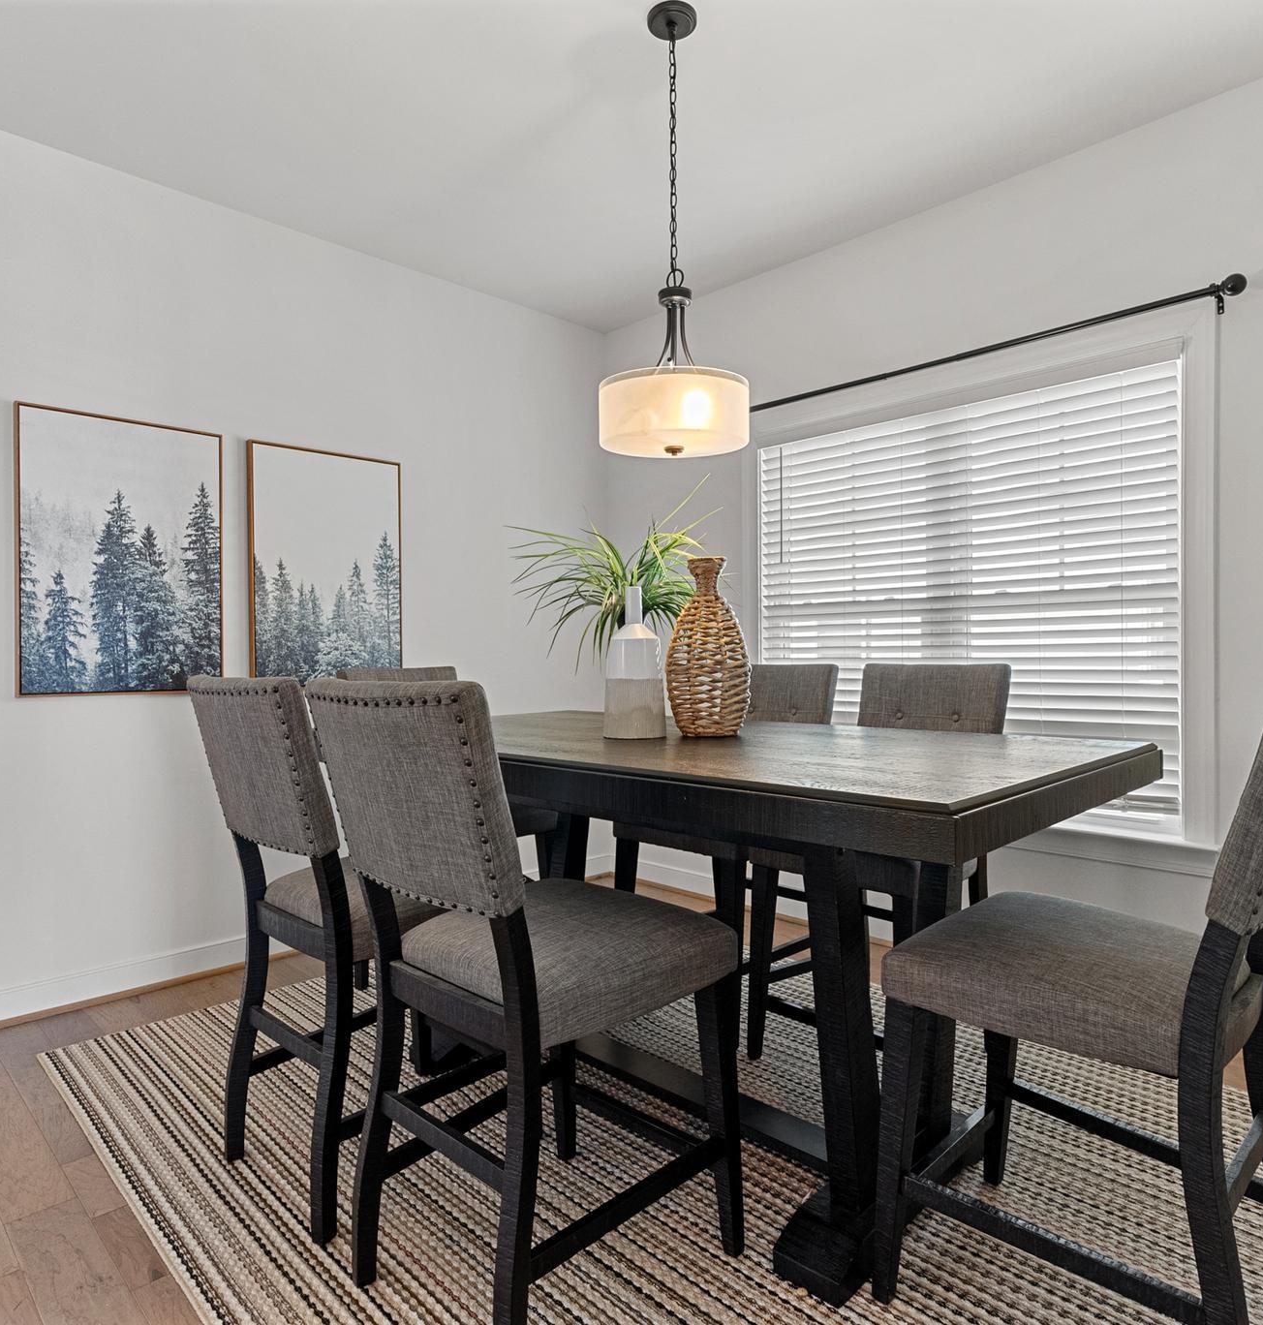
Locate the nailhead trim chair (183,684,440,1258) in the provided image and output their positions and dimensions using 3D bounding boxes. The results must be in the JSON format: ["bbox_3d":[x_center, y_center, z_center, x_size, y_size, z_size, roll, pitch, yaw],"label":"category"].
[{"bbox_3d":[-0.565,0.564,1.964,0.630,1.065,0.490,-1,1,-44],"label":"nailhead trim chair"}]

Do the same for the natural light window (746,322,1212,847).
[{"bbox_3d":[1.148,-0.242,3.236,0.100,1.563,1.731,-1,1,-44],"label":"natural light window"}]

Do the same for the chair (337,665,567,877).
[{"bbox_3d":[-0.646,0.556,3.050,0.490,1.065,0.630,-1,1,-44],"label":"chair"}]

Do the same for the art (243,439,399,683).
[{"bbox_3d":[-1.169,-0.355,3.417,0.610,0.914,0.035,-1,1,-44],"label":"art"}]

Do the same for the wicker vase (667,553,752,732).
[{"bbox_3d":[0.197,-0.040,2.215,0.215,0.443,0.215,0,0,0],"label":"wicker vase"}]

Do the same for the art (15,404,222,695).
[{"bbox_3d":[-1.675,-0.346,2.922,0.607,0.906,0.035,-1,1,-44],"label":"art"}]

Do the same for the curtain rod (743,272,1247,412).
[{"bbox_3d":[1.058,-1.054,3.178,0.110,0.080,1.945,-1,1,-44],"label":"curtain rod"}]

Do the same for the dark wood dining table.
[{"bbox_3d":[0.099,0.632,2.131,1.855,0.908,1.006,0,1,44],"label":"dark wood dining table"}]

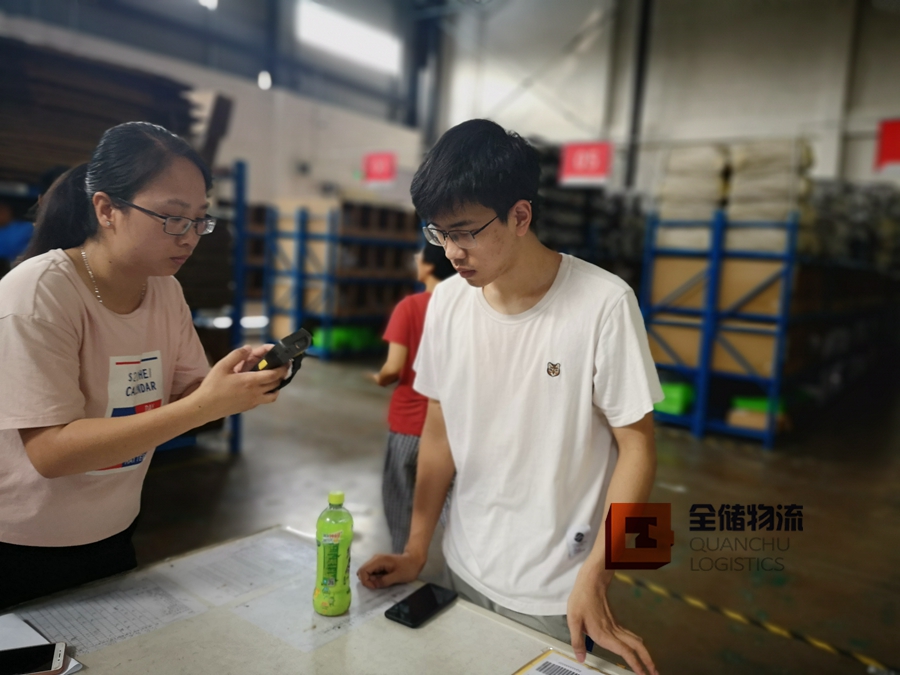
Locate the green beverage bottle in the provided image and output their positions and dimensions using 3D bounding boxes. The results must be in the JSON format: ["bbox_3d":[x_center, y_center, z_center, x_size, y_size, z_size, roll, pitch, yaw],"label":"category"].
[{"bbox_3d":[-0.212,0.398,1.298,0.070,0.222,0.070,3,6,-8],"label":"green beverage bottle"}]

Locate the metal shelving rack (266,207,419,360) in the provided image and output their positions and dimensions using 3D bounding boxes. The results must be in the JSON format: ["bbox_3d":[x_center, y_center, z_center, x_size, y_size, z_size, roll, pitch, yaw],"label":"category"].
[{"bbox_3d":[-1.585,-0.813,10.703,1.220,2.020,2.200,7,7,29],"label":"metal shelving rack"}]

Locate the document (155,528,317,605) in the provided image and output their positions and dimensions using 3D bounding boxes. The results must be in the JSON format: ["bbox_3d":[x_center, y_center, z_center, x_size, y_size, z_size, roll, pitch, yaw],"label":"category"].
[{"bbox_3d":[-0.419,0.477,1.478,0.210,0.003,0.297,8,7,36],"label":"document"}]

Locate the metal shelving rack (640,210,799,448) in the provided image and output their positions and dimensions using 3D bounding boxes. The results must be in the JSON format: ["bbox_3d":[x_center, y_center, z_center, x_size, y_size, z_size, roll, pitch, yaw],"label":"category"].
[{"bbox_3d":[2.434,-0.118,6.471,1.220,2.020,0.700,7,7,29],"label":"metal shelving rack"}]

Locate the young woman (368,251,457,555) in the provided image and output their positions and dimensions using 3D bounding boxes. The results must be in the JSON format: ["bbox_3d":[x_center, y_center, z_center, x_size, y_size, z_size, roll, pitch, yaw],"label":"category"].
[{"bbox_3d":[-0.119,0.311,3.050,0.450,1.550,0.360,-1,7,-37],"label":"young woman"}]

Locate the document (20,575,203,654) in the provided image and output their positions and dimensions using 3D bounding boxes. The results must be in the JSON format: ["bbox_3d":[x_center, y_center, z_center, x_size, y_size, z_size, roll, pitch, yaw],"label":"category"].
[{"bbox_3d":[-0.619,0.491,1.229,0.210,0.003,0.297,9,8,40],"label":"document"}]

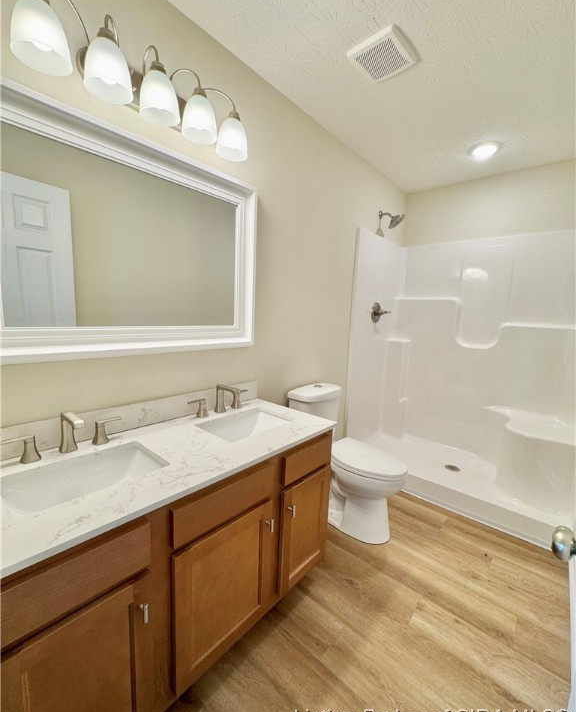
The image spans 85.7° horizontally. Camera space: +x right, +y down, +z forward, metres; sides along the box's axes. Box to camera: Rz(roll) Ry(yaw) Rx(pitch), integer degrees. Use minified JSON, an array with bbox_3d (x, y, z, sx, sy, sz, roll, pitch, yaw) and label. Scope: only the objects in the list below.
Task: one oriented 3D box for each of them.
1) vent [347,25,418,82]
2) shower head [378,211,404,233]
[{"bbox_3d":[0.421,-1.328,1.387,0.224,0.027,0.222,9,10,41],"label":"vent"},{"bbox_3d":[0.850,-1.117,2.521,0.211,0.156,0.131,9,11,41],"label":"shower head"}]

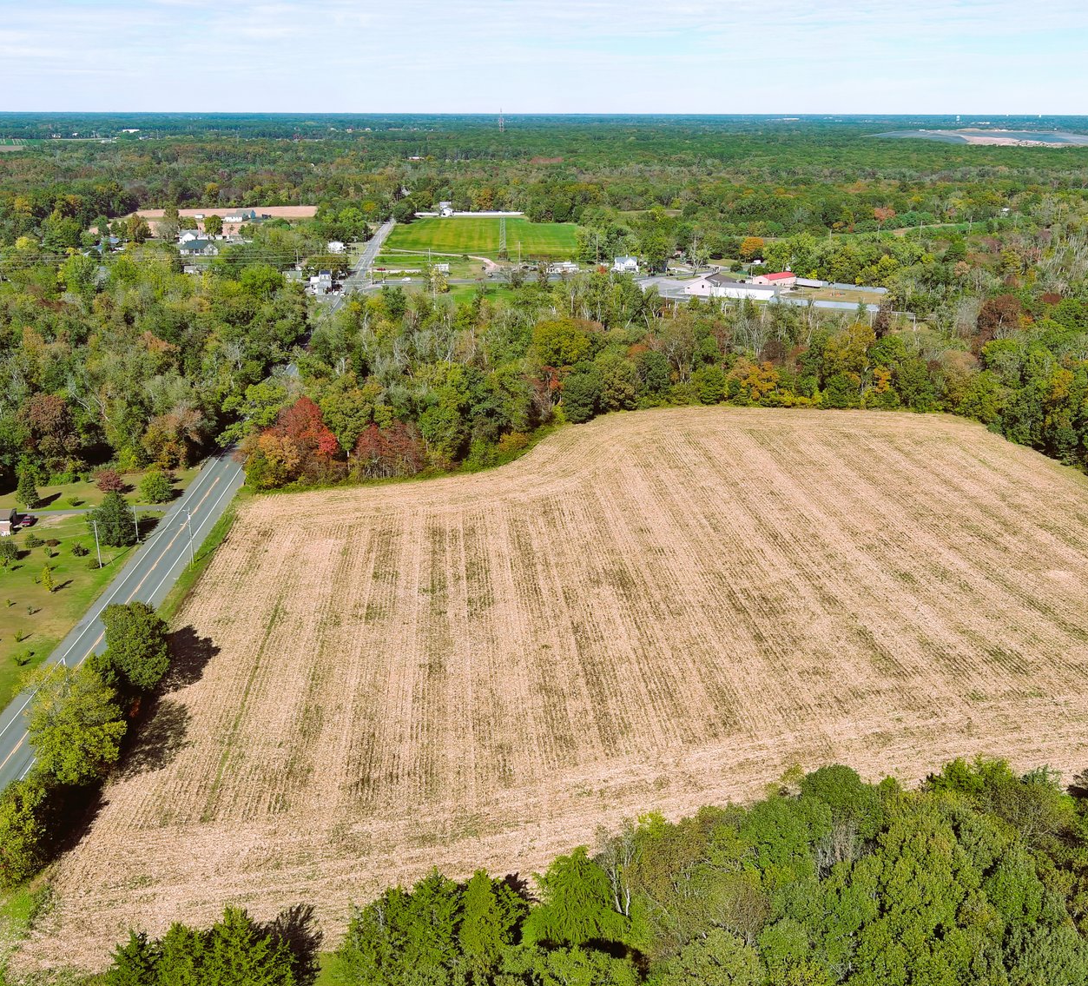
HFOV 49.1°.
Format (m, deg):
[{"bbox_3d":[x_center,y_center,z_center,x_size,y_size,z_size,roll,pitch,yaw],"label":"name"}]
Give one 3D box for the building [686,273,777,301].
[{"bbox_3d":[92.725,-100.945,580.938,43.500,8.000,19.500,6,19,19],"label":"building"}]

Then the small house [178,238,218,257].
[{"bbox_3d":[-210.441,-151.212,733.188,22.300,8.200,12.000,0,18,0],"label":"small house"}]

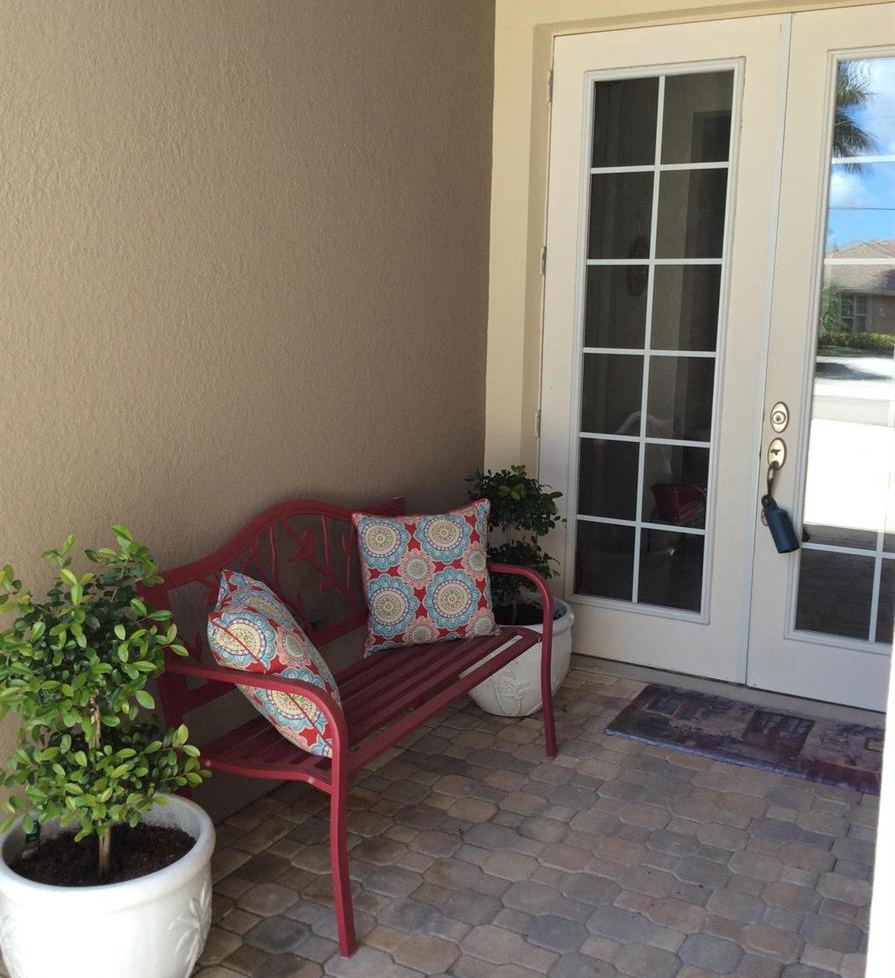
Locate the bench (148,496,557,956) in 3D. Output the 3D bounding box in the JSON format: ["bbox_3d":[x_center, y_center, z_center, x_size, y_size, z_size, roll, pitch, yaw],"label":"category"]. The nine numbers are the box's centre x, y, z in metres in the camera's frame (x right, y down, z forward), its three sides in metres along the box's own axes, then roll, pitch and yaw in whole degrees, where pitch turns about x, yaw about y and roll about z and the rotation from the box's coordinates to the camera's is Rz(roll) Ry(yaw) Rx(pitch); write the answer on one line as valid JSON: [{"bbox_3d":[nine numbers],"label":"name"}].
[{"bbox_3d":[-0.197,0.505,3.128,0.620,0.890,1.280,6,12,27],"label":"bench"}]

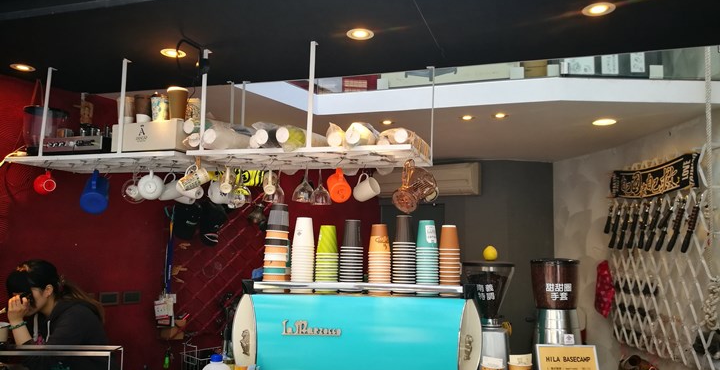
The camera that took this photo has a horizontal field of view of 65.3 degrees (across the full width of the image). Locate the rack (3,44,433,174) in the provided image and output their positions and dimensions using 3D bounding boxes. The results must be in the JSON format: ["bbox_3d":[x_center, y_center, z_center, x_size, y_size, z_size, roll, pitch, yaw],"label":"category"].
[{"bbox_3d":[-0.625,-0.281,2.414,1.830,0.395,0.400,-1,-7,18],"label":"rack"}]

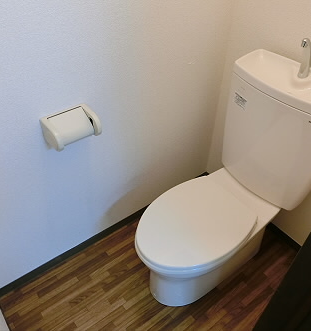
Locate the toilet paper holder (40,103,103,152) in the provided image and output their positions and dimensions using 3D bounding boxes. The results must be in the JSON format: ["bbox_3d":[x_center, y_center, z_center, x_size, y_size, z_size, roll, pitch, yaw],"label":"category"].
[{"bbox_3d":[-0.274,-0.110,1.070,0.167,0.113,0.123,-27,49,-27],"label":"toilet paper holder"}]

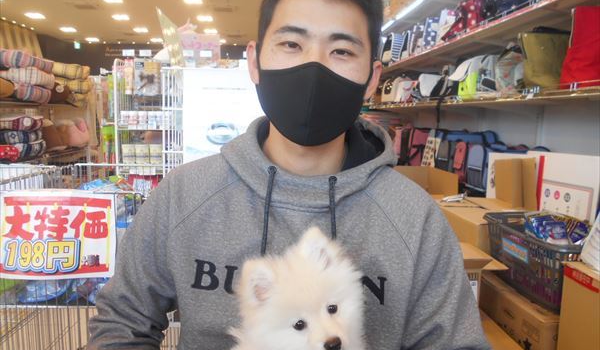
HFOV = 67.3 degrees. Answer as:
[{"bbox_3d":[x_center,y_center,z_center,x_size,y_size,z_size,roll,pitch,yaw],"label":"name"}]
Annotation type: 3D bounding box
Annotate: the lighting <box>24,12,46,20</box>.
[{"bbox_3d":[-6.401,-3.836,10.906,0.360,0.070,0.450,0,7,-4],"label":"lighting"}]

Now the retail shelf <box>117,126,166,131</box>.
[{"bbox_3d":[-1.119,-0.343,3.380,0.390,0.030,0.340,0,7,-4],"label":"retail shelf"}]

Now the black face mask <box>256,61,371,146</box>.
[{"bbox_3d":[0.017,-0.088,0.563,0.147,0.110,0.105,7,7,-1],"label":"black face mask"}]

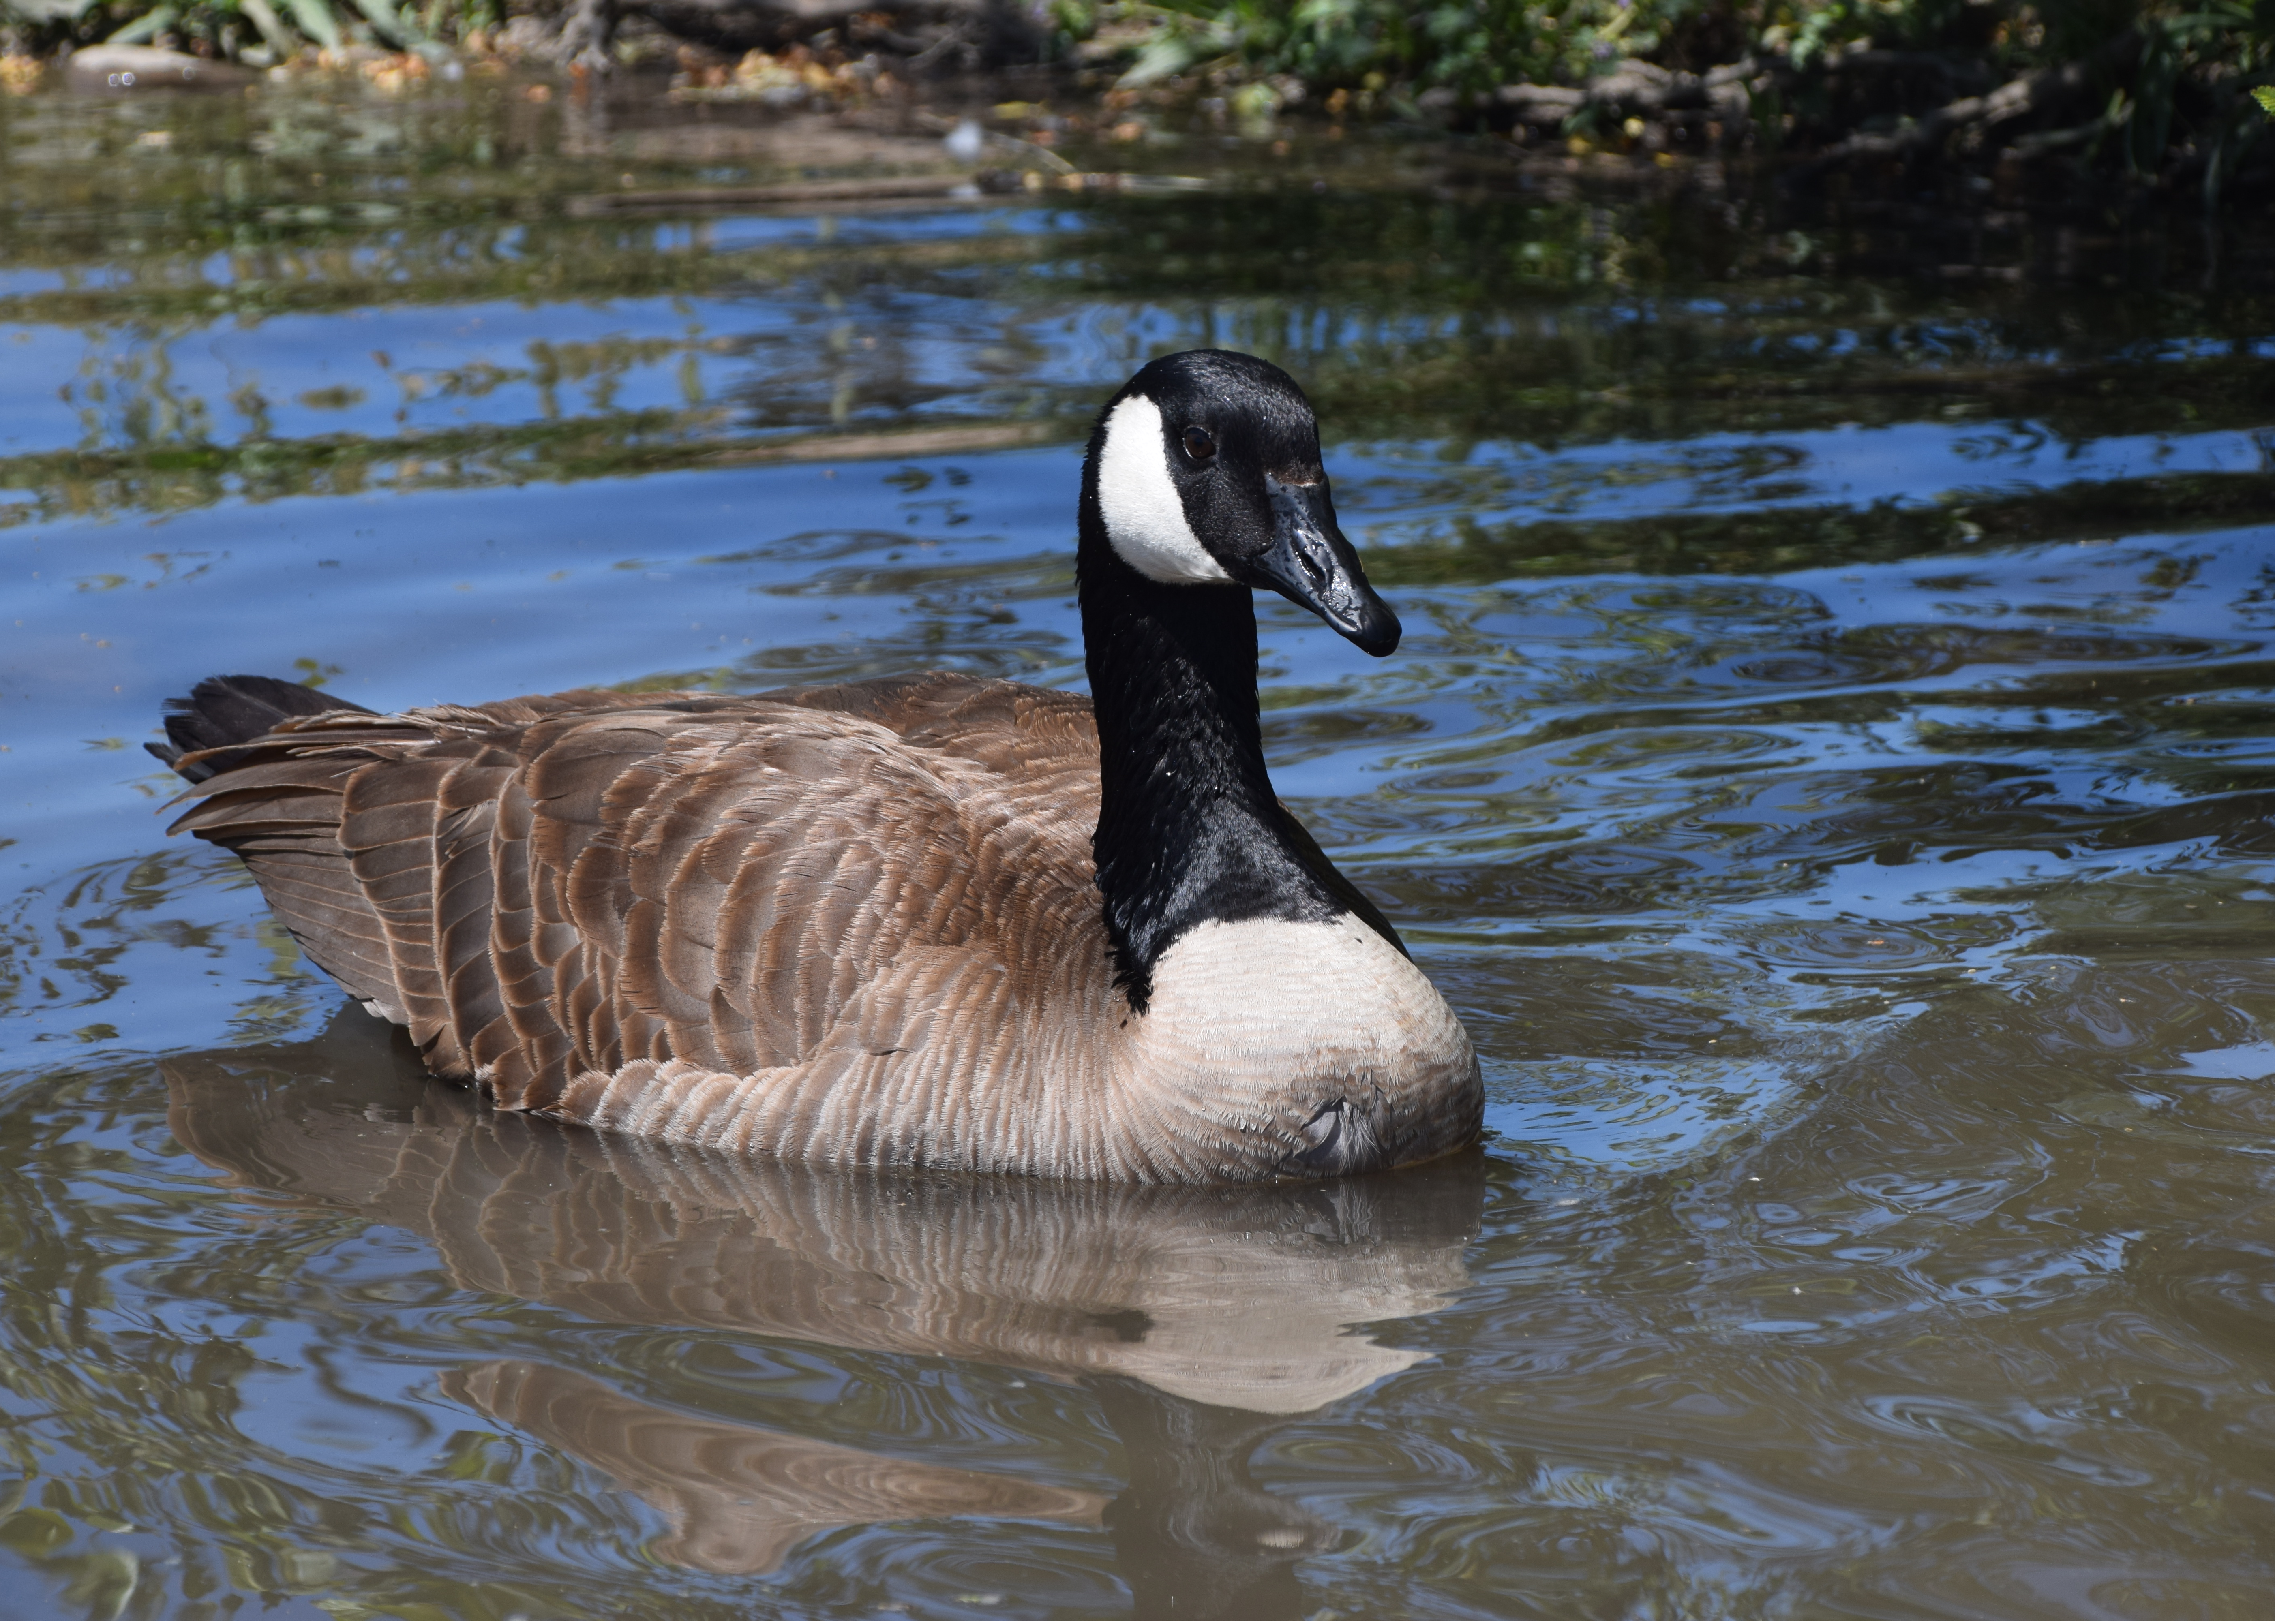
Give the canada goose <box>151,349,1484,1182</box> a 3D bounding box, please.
[{"bbox_3d":[-0.144,-0.030,3.975,0.645,0.355,0.270,10,15,41],"label":"canada goose"}]

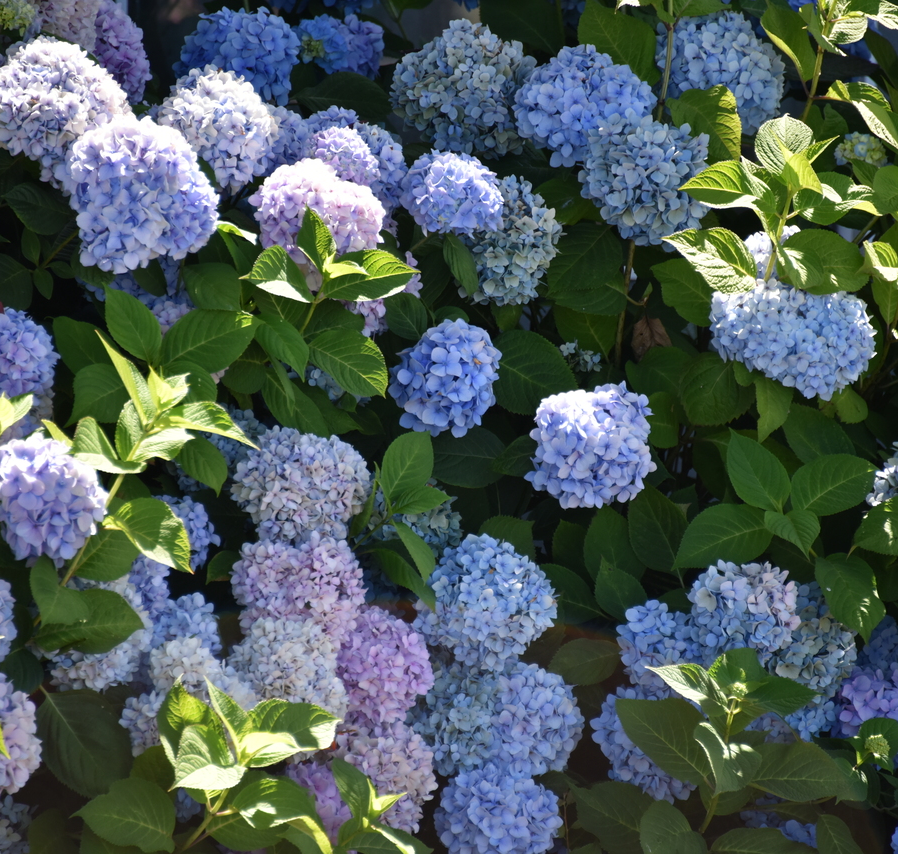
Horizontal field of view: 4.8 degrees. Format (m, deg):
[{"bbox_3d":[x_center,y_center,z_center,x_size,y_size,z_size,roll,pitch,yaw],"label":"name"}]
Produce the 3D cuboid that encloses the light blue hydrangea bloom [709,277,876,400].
[{"bbox_3d":[0.419,-0.110,13.000,0.203,0.157,0.165,0,7,0],"label":"light blue hydrangea bloom"}]

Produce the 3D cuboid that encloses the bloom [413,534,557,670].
[{"bbox_3d":[0.042,0.196,11.900,0.156,0.149,0.151,0,6,0],"label":"bloom"}]

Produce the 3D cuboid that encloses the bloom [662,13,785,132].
[{"bbox_3d":[0.339,-0.438,13.200,0.157,0.152,0.150,0,7,0],"label":"bloom"}]

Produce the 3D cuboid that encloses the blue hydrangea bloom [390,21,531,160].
[{"bbox_3d":[0.017,-0.417,13.100,0.174,0.167,0.172,0,10,0],"label":"blue hydrangea bloom"}]

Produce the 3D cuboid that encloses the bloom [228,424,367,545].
[{"bbox_3d":[-0.166,0.066,12.000,0.158,0.135,0.153,0,6,0],"label":"bloom"}]

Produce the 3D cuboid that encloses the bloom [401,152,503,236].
[{"bbox_3d":[0.004,-0.283,13.000,0.127,0.107,0.125,0,7,0],"label":"bloom"}]

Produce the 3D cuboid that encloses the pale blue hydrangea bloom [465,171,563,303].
[{"bbox_3d":[0.070,-0.213,12.150,0.121,0.148,0.133,0,6,0],"label":"pale blue hydrangea bloom"}]

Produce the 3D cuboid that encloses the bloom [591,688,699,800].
[{"bbox_3d":[0.224,0.355,11.900,0.129,0.129,0.126,0,6,0],"label":"bloom"}]

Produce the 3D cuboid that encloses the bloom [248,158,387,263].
[{"bbox_3d":[-0.157,-0.255,12.850,0.161,0.135,0.149,0,10,0],"label":"bloom"}]

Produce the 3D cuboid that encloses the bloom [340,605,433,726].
[{"bbox_3d":[-0.083,0.292,12.980,0.130,0.152,0.140,0,7,0],"label":"bloom"}]

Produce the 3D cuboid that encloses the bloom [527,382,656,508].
[{"bbox_3d":[0.160,0.021,11.950,0.146,0.140,0.141,0,6,0],"label":"bloom"}]

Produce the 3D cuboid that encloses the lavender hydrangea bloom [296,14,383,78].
[{"bbox_3d":[-0.136,-0.475,13.350,0.113,0.084,0.100,0,7,0],"label":"lavender hydrangea bloom"}]

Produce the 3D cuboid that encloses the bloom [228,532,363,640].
[{"bbox_3d":[-0.183,0.194,12.950,0.165,0.135,0.155,0,7,0],"label":"bloom"}]

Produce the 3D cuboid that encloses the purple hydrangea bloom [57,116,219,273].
[{"bbox_3d":[-0.345,-0.259,11.900,0.176,0.174,0.171,0,6,0],"label":"purple hydrangea bloom"}]

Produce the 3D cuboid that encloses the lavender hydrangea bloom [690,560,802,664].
[{"bbox_3d":[0.349,0.221,12.600,0.135,0.125,0.131,0,10,0],"label":"lavender hydrangea bloom"}]

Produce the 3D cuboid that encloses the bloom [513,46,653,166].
[{"bbox_3d":[0.155,-0.365,12.150,0.162,0.141,0.157,0,6,0],"label":"bloom"}]

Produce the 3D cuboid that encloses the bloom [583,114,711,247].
[{"bbox_3d":[0.236,-0.298,12.950,0.155,0.150,0.154,0,10,0],"label":"bloom"}]

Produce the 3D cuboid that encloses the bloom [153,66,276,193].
[{"bbox_3d":[-0.284,-0.362,13.000,0.151,0.151,0.151,0,10,0],"label":"bloom"}]

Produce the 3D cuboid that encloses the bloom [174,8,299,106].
[{"bbox_3d":[-0.263,-0.457,13.250,0.158,0.128,0.150,0,7,0],"label":"bloom"}]

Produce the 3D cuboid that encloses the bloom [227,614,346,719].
[{"bbox_3d":[-0.194,0.292,12.900,0.148,0.131,0.150,0,7,0],"label":"bloom"}]

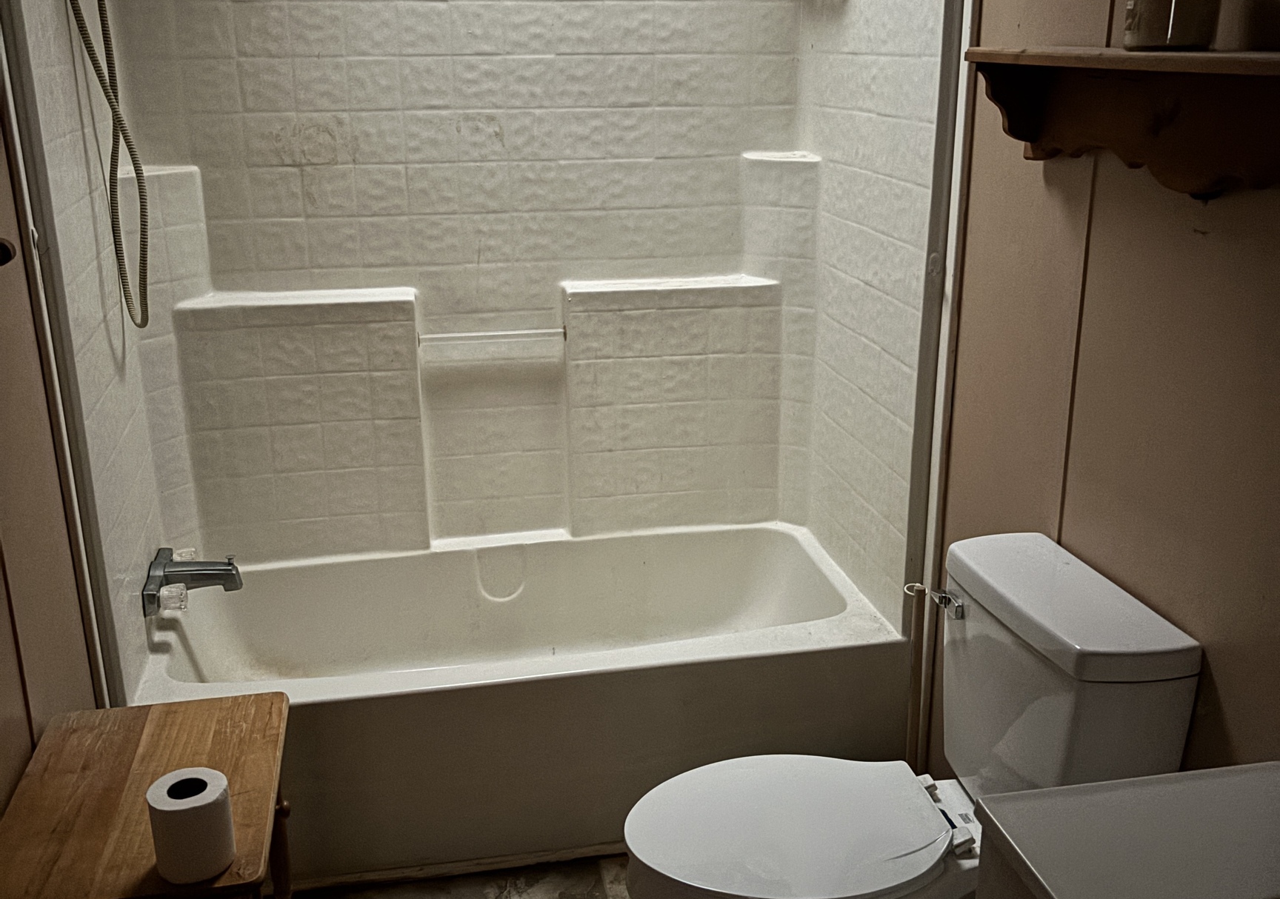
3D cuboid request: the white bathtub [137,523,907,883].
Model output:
[{"bbox_3d":[-0.254,0.505,2.789,1.490,0.378,0.770,-4,17,-10],"label":"white bathtub"}]

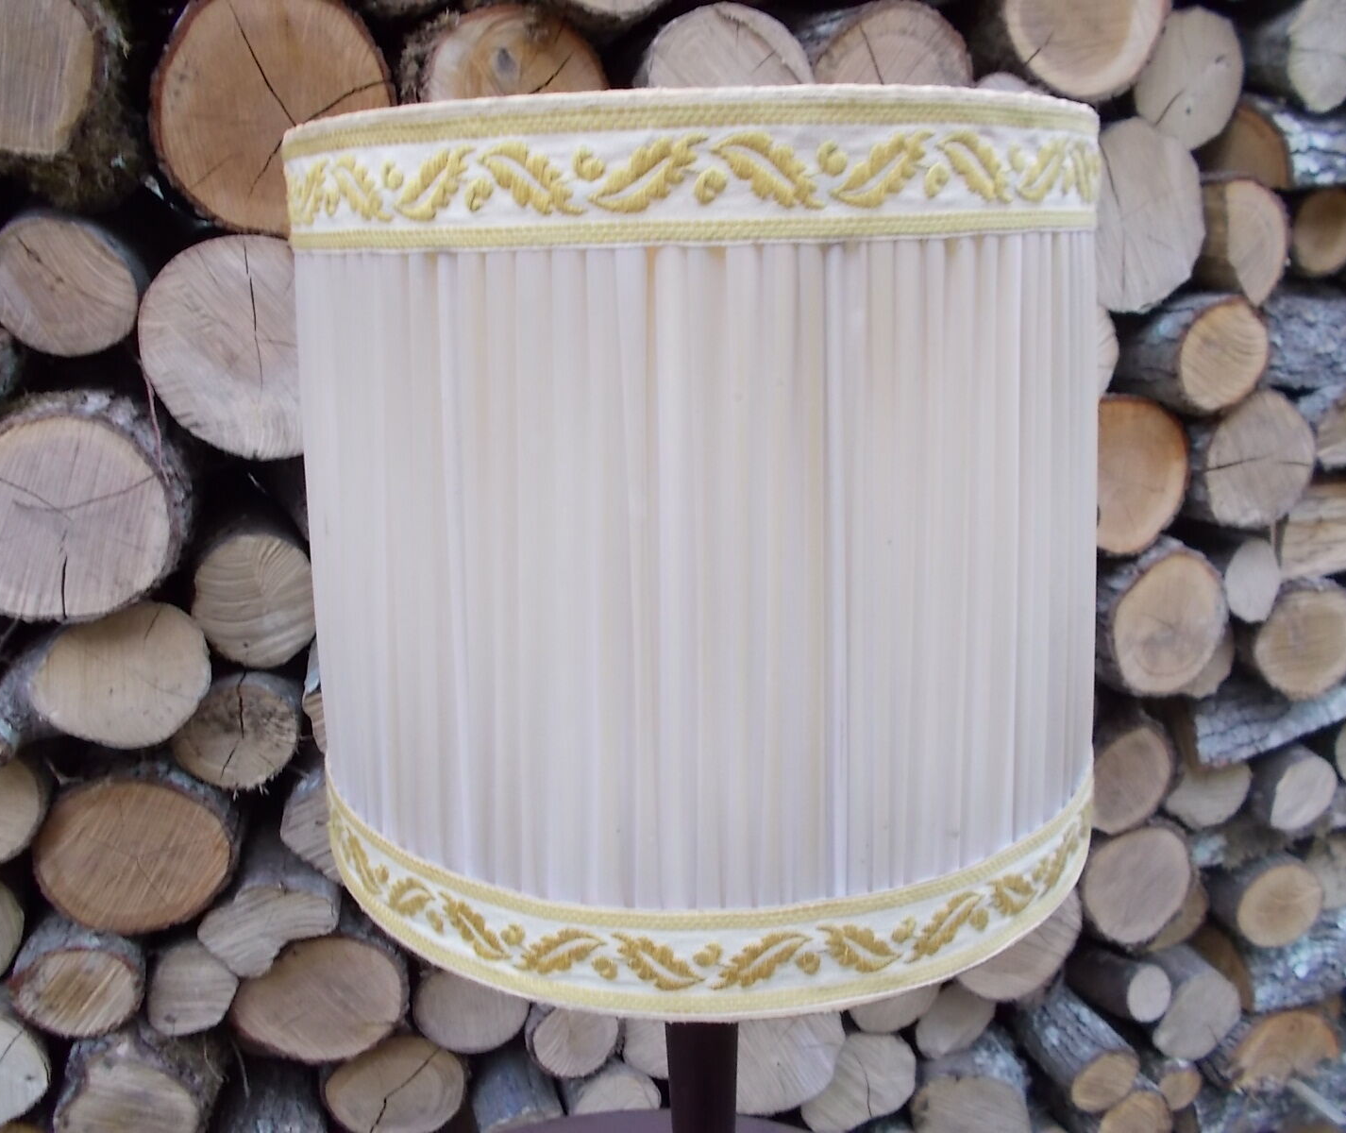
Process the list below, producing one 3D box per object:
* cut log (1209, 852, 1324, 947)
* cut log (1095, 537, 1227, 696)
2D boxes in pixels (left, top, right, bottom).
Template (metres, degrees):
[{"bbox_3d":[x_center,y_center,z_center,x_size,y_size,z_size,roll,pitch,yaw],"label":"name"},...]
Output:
[{"bbox_3d":[0.643,0.343,1.429,0.112,0.106,0.320,-6,16,-15],"label":"cut log"},{"bbox_3d":[0.453,0.017,1.288,0.140,0.150,0.330,-6,16,-15],"label":"cut log"}]

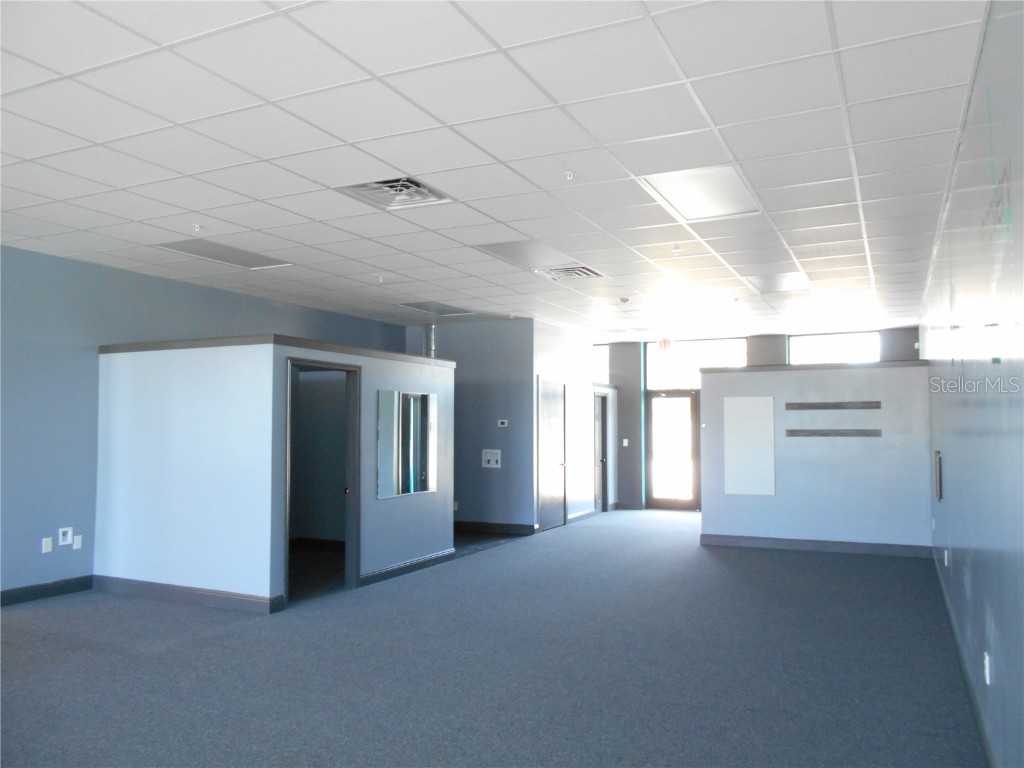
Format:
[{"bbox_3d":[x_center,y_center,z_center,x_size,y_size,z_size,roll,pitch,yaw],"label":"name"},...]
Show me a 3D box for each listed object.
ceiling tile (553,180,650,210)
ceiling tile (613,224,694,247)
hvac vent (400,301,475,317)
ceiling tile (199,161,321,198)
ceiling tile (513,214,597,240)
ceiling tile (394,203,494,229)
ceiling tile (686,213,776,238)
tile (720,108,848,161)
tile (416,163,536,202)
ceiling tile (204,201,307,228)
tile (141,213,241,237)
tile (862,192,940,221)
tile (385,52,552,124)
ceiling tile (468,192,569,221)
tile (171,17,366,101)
[{"bbox_3d":[0.614,-1.263,5.145,0.605,0.020,0.605,-1,-3,26],"label":"ceiling tile"},{"bbox_3d":[1.132,-1.201,6.188,0.600,0.020,0.600,-1,-3,26],"label":"ceiling tile"},{"bbox_3d":[-0.965,-1.021,10.222,0.600,0.050,1.200,-1,-3,26],"label":"hvac vent"},{"bbox_3d":[-1.577,-1.277,4.835,0.605,0.020,0.605,-1,-3,26],"label":"ceiling tile"},{"bbox_3d":[0.331,-1.233,5.984,0.605,0.020,0.605,-1,-3,26],"label":"ceiling tile"},{"bbox_3d":[-0.497,-1.228,5.628,0.600,0.020,0.600,-1,-3,26],"label":"ceiling tile"},{"bbox_3d":[1.707,-1.233,6.003,0.605,0.020,0.605,-1,-3,26],"label":"ceiling tile"},{"bbox_3d":[1.441,-1.308,4.053,0.605,0.020,0.605,-1,-3,26],"label":"tile"},{"bbox_3d":[-0.210,-1.267,4.825,0.600,0.020,0.600,-1,-3,26],"label":"tile"},{"bbox_3d":[-1.855,-1.234,5.628,0.600,0.020,0.600,-1,-3,26],"label":"ceiling tile"},{"bbox_3d":[-2.422,-1.234,5.947,0.605,0.020,0.605,-1,-3,26],"label":"tile"},{"bbox_3d":[2.728,-1.228,5.378,0.510,0.020,0.600,-1,-3,26],"label":"tile"},{"bbox_3d":[-0.187,-1.340,3.501,0.605,0.020,0.605,-1,-3,26],"label":"tile"},{"bbox_3d":[0.056,-1.244,5.377,0.600,0.020,0.600,-1,-3,26],"label":"ceiling tile"},{"bbox_3d":[-0.988,-1.345,3.198,0.605,0.020,0.605,-1,-3,26],"label":"tile"}]

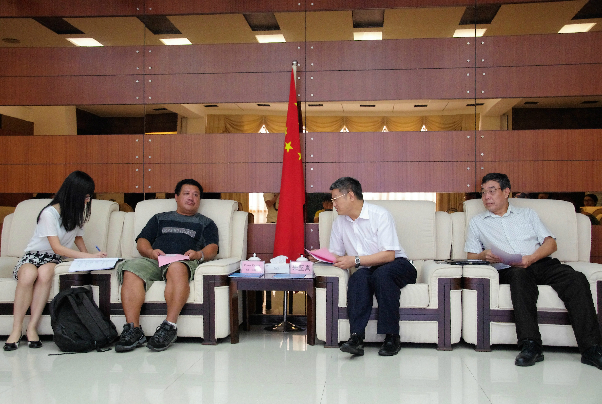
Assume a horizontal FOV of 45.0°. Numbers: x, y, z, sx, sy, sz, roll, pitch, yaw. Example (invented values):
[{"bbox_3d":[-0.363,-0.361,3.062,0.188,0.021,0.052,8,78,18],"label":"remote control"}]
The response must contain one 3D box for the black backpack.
[{"bbox_3d":[-1.447,0.782,4.860,0.320,0.390,0.250,-11,-11,-38],"label":"black backpack"}]

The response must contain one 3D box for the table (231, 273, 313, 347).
[{"bbox_3d":[-0.158,0.739,5.136,0.578,0.445,0.560,0,0,7],"label":"table"}]

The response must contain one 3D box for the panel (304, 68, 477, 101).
[{"bbox_3d":[0.699,-0.919,5.712,1.322,0.238,0.030,0,-1,6],"label":"panel"}]

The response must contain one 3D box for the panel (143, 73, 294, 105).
[{"bbox_3d":[-0.603,-0.891,5.698,1.289,0.239,0.030,0,0,7],"label":"panel"}]

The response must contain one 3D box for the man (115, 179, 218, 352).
[{"bbox_3d":[-0.908,0.397,5.083,0.610,1.130,0.820,0,0,7],"label":"man"}]

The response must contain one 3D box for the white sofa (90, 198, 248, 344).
[{"bbox_3d":[-0.917,0.474,5.358,0.986,0.975,0.820,0,0,7],"label":"white sofa"}]

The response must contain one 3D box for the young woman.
[{"bbox_3d":[-1.745,0.377,5.080,0.620,1.170,0.640,0,0,-30],"label":"young woman"}]

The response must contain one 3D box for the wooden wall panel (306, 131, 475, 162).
[{"bbox_3d":[0.698,-0.432,5.707,1.320,0.239,0.030,0,-1,6],"label":"wooden wall panel"}]

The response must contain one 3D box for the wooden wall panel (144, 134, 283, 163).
[{"bbox_3d":[-0.603,-0.418,5.698,1.289,0.230,0.030,0,0,7],"label":"wooden wall panel"}]

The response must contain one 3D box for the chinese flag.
[{"bbox_3d":[-0.100,-0.165,5.592,0.244,1.723,0.204,0,-1,6],"label":"chinese flag"}]

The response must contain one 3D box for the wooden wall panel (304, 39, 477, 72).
[{"bbox_3d":[0.699,-1.156,5.715,1.322,0.235,0.030,0,-1,6],"label":"wooden wall panel"}]

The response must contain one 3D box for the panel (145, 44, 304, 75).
[{"bbox_3d":[-0.619,-1.155,5.861,1.321,0.234,0.030,0,-1,6],"label":"panel"}]

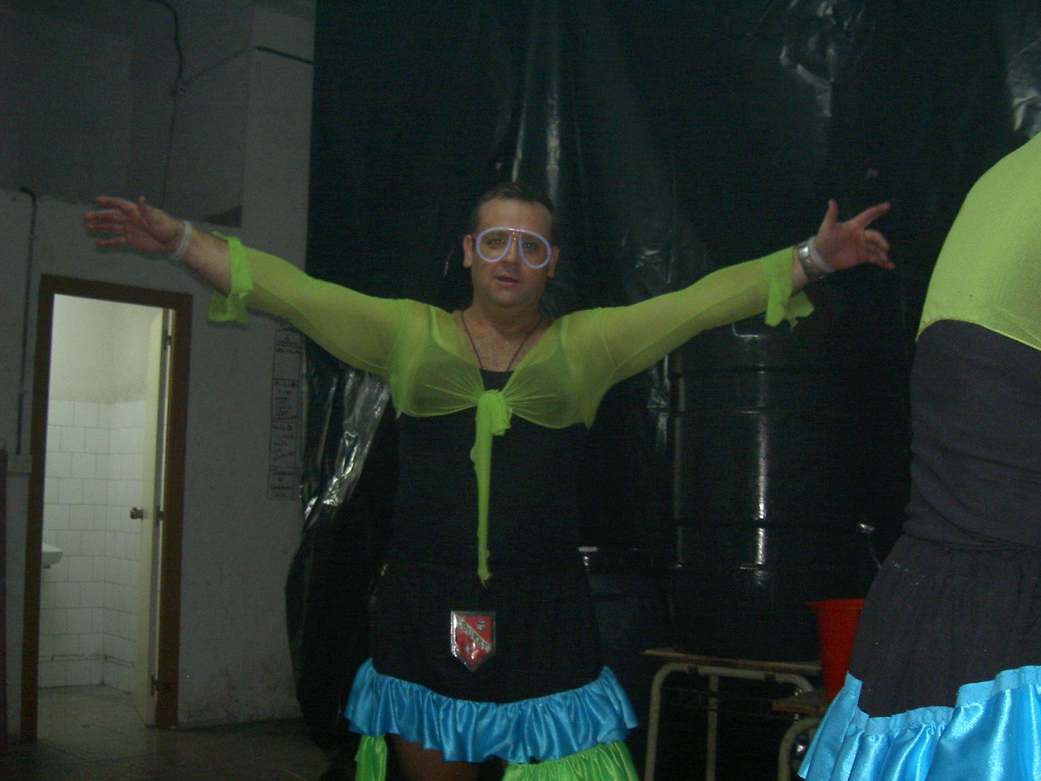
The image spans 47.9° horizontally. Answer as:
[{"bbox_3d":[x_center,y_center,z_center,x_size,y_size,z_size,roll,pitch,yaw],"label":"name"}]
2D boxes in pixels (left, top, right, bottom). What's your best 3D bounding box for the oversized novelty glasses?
[{"bbox_3d":[-0.012,-0.288,2.365,0.155,0.073,0.120,7,7,-1],"label":"oversized novelty glasses"}]

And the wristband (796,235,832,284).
[{"bbox_3d":[0.552,-0.245,2.190,0.043,0.078,0.064,-28,0,20],"label":"wristband"}]

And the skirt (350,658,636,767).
[{"bbox_3d":[-0.058,0.617,2.340,0.580,0.155,0.430,1,-5,0],"label":"skirt"}]

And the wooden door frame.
[{"bbox_3d":[-1.920,0.540,5.420,0.760,2.100,0.100,6,-7,-42],"label":"wooden door frame"}]

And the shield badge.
[{"bbox_3d":[-0.089,0.468,2.190,0.083,0.112,0.012,1,-5,5],"label":"shield badge"}]

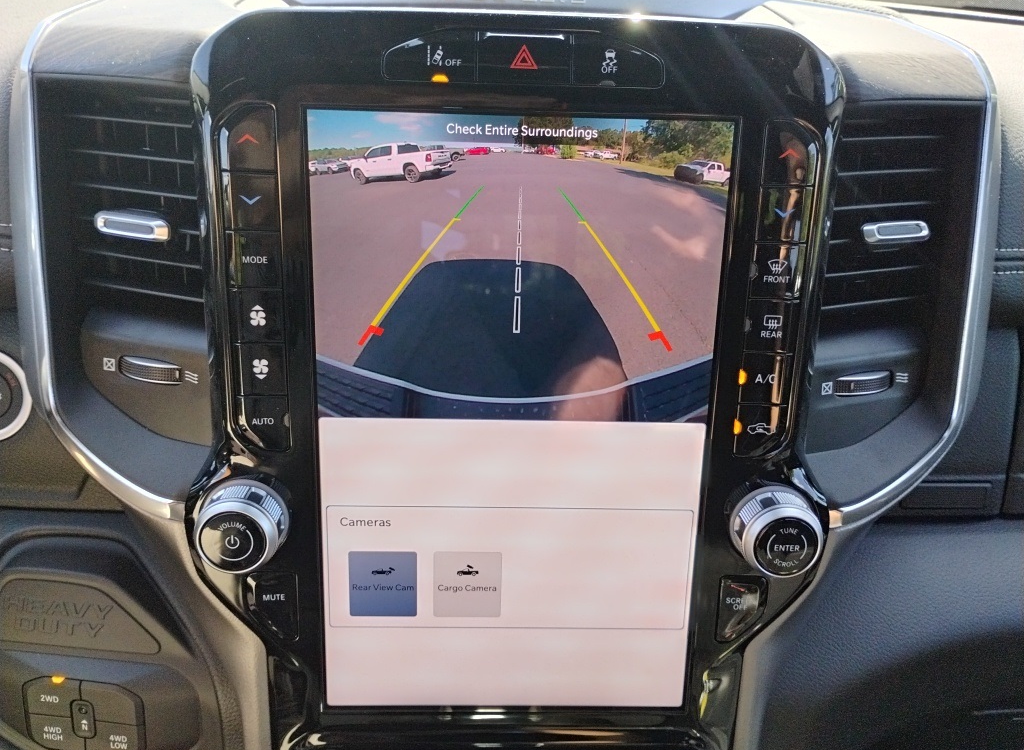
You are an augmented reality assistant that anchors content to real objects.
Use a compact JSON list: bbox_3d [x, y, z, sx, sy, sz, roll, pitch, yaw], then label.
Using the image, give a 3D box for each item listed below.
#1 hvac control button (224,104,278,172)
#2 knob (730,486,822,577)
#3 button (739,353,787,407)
[{"bbox_3d":[-0.098,-0.090,0.315,0.019,0.023,0.008,1,15,-2],"label":"hvac control button"},{"bbox_3d":[0.112,0.067,0.348,0.035,0.035,0.020,1,15,-2],"label":"knob"},{"bbox_3d":[0.104,0.001,0.345,0.021,0.022,0.008,1,15,-2],"label":"button"}]

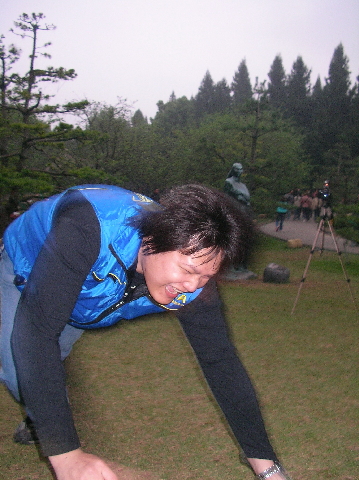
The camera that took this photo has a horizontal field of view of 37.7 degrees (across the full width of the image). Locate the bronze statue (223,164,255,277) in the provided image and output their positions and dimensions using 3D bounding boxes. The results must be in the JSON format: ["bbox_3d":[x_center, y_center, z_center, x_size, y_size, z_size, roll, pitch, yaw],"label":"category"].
[{"bbox_3d":[0.961,-0.309,8.430,0.480,1.820,0.440,-3,6,-37],"label":"bronze statue"}]

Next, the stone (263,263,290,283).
[{"bbox_3d":[1.501,0.487,8.133,0.390,0.280,0.330,0,5,-2],"label":"stone"}]

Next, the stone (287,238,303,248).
[{"bbox_3d":[2.977,0.069,13.620,0.370,0.230,0.280,-1,5,-11],"label":"stone"}]

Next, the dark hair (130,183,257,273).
[{"bbox_3d":[0.033,-0.029,1.150,0.180,0.190,0.210,27,25,-43],"label":"dark hair"}]

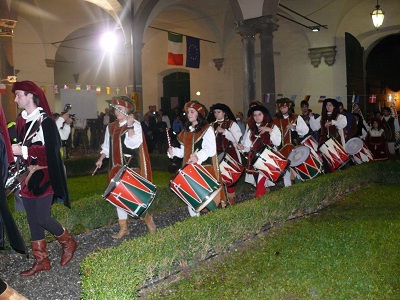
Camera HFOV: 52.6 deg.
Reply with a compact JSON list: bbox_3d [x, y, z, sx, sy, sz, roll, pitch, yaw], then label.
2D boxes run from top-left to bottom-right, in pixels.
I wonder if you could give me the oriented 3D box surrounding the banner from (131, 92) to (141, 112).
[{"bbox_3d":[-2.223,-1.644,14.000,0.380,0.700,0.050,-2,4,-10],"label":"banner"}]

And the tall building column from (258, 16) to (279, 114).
[{"bbox_3d":[2.168,-1.978,12.800,0.600,4.450,0.600,-1,5,0],"label":"tall building column"}]

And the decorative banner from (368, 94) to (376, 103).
[{"bbox_3d":[5.317,-1.586,12.500,0.220,0.270,0.030,0,4,10],"label":"decorative banner"}]

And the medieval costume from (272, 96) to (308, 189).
[{"bbox_3d":[1.678,-0.083,7.500,0.620,1.720,0.480,3,7,37],"label":"medieval costume"}]

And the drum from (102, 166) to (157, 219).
[{"bbox_3d":[-0.810,0.491,4.720,0.440,0.470,0.440,-39,23,35],"label":"drum"}]

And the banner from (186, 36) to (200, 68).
[{"bbox_3d":[-0.312,-4.822,20.000,0.060,1.480,1.000,3,6,44],"label":"banner"}]

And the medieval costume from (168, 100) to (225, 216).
[{"bbox_3d":[-0.031,0.206,5.392,0.620,1.695,0.500,3,5,43],"label":"medieval costume"}]

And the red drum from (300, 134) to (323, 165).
[{"bbox_3d":[2.178,0.039,7.900,0.420,0.520,0.420,-44,-9,8],"label":"red drum"}]

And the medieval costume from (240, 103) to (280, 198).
[{"bbox_3d":[0.982,0.116,6.516,0.580,1.675,0.460,1,5,33],"label":"medieval costume"}]

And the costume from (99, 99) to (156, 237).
[{"bbox_3d":[-0.918,0.215,5.097,0.620,1.755,0.520,2,5,42],"label":"costume"}]

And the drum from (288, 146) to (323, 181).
[{"bbox_3d":[1.798,0.266,7.014,0.430,0.430,0.500,21,-23,44],"label":"drum"}]

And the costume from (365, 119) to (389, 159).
[{"bbox_3d":[4.946,-0.238,11.300,0.550,1.270,0.450,2,6,30],"label":"costume"}]

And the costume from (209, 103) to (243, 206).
[{"bbox_3d":[0.402,0.096,6.500,0.540,1.660,0.440,3,7,38],"label":"costume"}]

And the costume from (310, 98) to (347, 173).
[{"bbox_3d":[2.733,-0.202,8.600,0.660,1.740,0.500,3,6,33],"label":"costume"}]

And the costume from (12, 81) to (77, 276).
[{"bbox_3d":[-1.520,0.266,3.916,0.600,1.845,0.540,-4,5,-30],"label":"costume"}]

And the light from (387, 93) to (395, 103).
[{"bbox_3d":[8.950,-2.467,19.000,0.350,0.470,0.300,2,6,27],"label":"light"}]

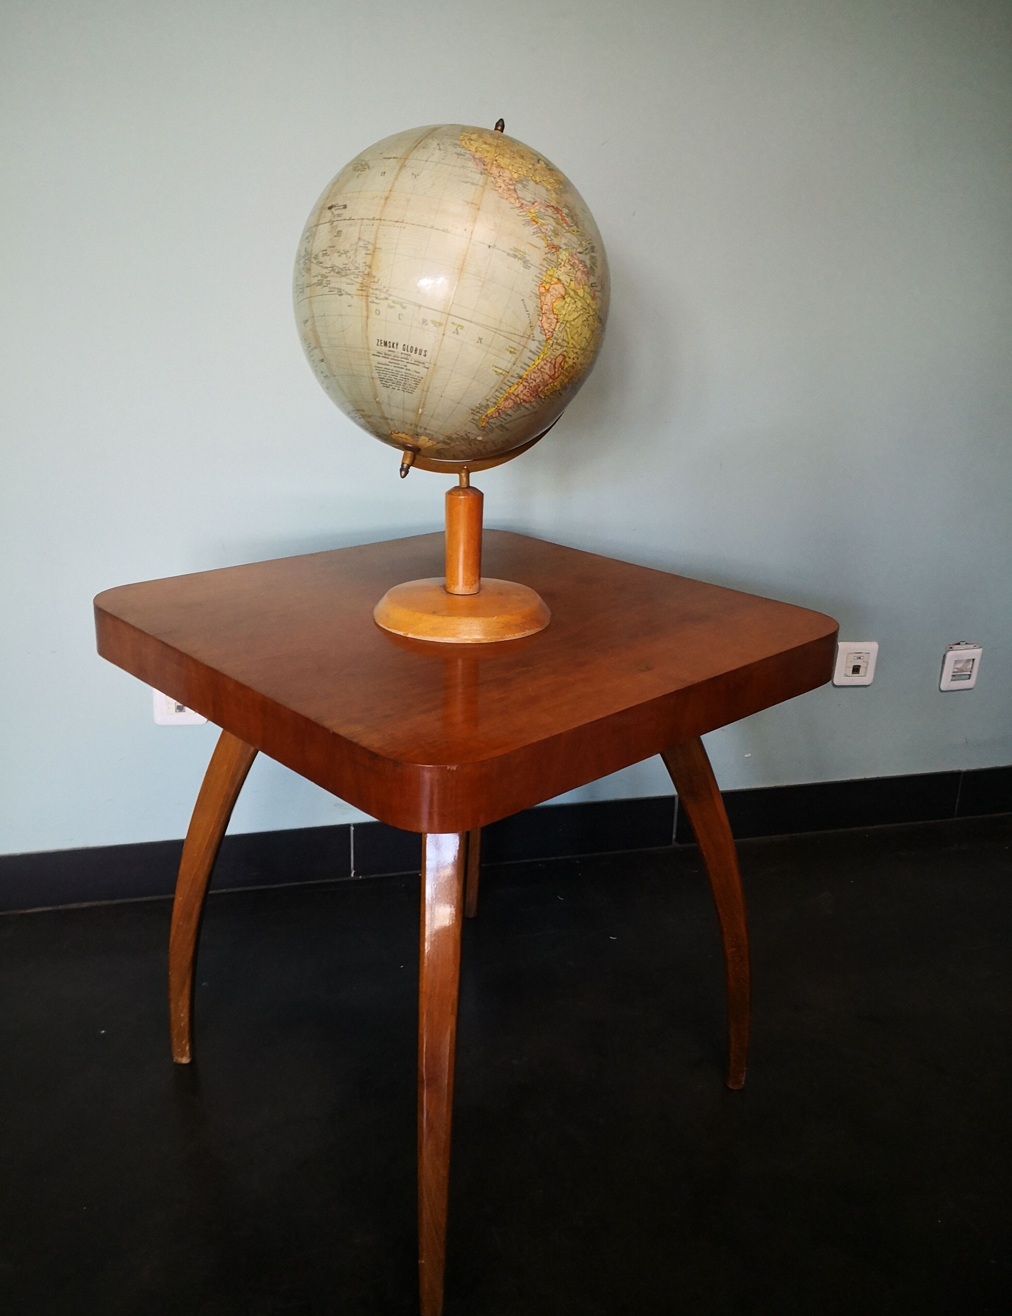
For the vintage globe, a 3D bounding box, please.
[{"bbox_3d":[-0.053,-0.359,1.059,0.318,0.328,0.318,1,19,-2],"label":"vintage globe"}]

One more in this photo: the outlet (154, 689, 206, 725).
[{"bbox_3d":[-0.525,0.068,1.695,0.082,0.084,0.012,-3,20,-14],"label":"outlet"}]

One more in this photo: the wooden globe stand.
[{"bbox_3d":[-0.046,-0.122,1.141,0.194,0.165,0.194,1,19,-2],"label":"wooden globe stand"}]

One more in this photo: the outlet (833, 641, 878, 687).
[{"bbox_3d":[0.658,0.010,1.988,0.082,0.084,0.012,-3,20,-14],"label":"outlet"}]

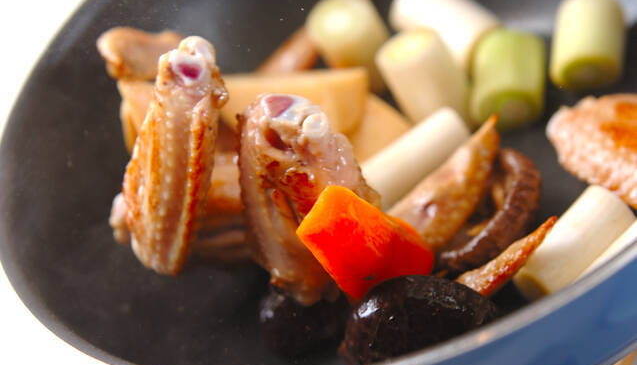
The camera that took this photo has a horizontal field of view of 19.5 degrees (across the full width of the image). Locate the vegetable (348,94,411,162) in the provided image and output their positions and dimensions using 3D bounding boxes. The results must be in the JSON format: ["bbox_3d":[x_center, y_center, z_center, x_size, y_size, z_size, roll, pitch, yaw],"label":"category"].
[{"bbox_3d":[0.019,-0.017,0.588,0.030,0.024,0.027,-36,38,-14],"label":"vegetable"}]

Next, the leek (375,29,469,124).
[{"bbox_3d":[0.033,-0.034,0.592,0.021,0.028,0.021,-23,27,10],"label":"leek"}]

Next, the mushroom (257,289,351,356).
[{"bbox_3d":[-0.003,0.039,0.550,0.033,0.018,0.032,-19,37,7],"label":"mushroom"}]

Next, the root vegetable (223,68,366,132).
[{"bbox_3d":[-0.008,-0.026,0.602,0.049,0.021,0.021,-13,39,16],"label":"root vegetable"}]

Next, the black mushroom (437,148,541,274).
[{"bbox_3d":[0.047,0.006,0.548,0.038,0.016,0.040,24,80,52],"label":"black mushroom"}]

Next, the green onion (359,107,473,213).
[{"bbox_3d":[0.027,-0.007,0.567,0.039,0.014,0.014,-35,35,-3],"label":"green onion"}]

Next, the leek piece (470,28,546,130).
[{"bbox_3d":[0.060,-0.032,0.580,0.022,0.022,0.025,13,57,-16],"label":"leek piece"}]

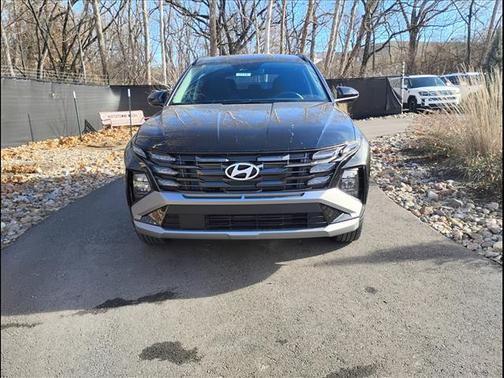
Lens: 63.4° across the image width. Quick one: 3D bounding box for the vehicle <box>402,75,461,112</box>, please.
[{"bbox_3d":[8.270,-4.710,19.900,1.950,1.750,4.850,-1,15,1],"label":"vehicle"}]

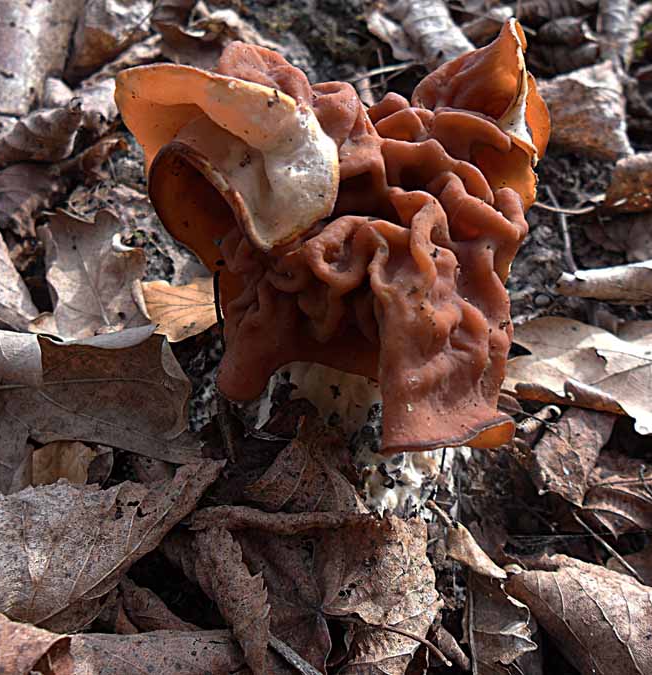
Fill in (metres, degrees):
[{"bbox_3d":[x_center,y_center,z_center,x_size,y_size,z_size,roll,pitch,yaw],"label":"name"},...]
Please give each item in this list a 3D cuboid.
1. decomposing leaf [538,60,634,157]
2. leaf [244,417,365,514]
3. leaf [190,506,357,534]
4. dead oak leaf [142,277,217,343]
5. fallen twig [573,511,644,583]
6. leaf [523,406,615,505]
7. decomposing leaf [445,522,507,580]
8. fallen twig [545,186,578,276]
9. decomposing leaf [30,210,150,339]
[{"bbox_3d":[0.161,-0.145,0.450,0.070,0.030,0.058,0,72,0],"label":"decomposing leaf"},{"bbox_3d":[-0.008,0.044,0.240,0.040,0.014,0.029,-4,67,-2],"label":"leaf"},{"bbox_3d":[-0.015,0.053,0.205,0.048,0.009,0.011,0,37,0],"label":"leaf"},{"bbox_3d":[-0.063,-0.012,0.305,0.032,0.007,0.028,-4,62,-2],"label":"dead oak leaf"},{"bbox_3d":[0.090,0.067,0.226,0.002,0.002,0.031,-21,46,-22],"label":"fallen twig"},{"bbox_3d":[0.082,0.040,0.235,0.031,0.013,0.038,6,67,8],"label":"leaf"},{"bbox_3d":[0.045,0.068,0.217,0.010,0.008,0.022,-39,69,-18],"label":"decomposing leaf"},{"bbox_3d":[0.124,-0.058,0.367,0.004,0.003,0.083,3,42,3],"label":"fallen twig"},{"bbox_3d":[-0.100,-0.027,0.297,0.047,0.018,0.064,5,62,6],"label":"decomposing leaf"}]

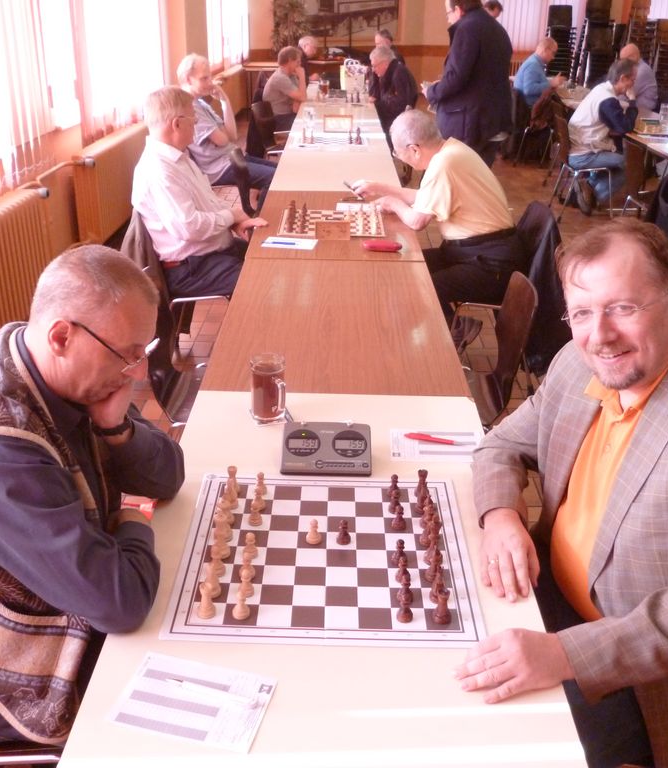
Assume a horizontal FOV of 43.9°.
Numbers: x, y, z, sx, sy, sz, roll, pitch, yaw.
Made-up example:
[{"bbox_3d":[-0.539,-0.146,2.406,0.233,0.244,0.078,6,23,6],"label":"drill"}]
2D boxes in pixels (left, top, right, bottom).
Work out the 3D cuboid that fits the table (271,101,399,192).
[{"bbox_3d":[0.021,-1.536,6.398,0.710,0.745,4.050,2,25,0],"label":"table"}]

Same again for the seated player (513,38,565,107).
[{"bbox_3d":[2.357,-3.243,9.502,0.750,1.330,0.520,1,25,0],"label":"seated player"}]

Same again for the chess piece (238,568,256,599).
[{"bbox_3d":[-0.150,0.340,1.421,0.028,0.044,0.028,2,25,0],"label":"chess piece"}]

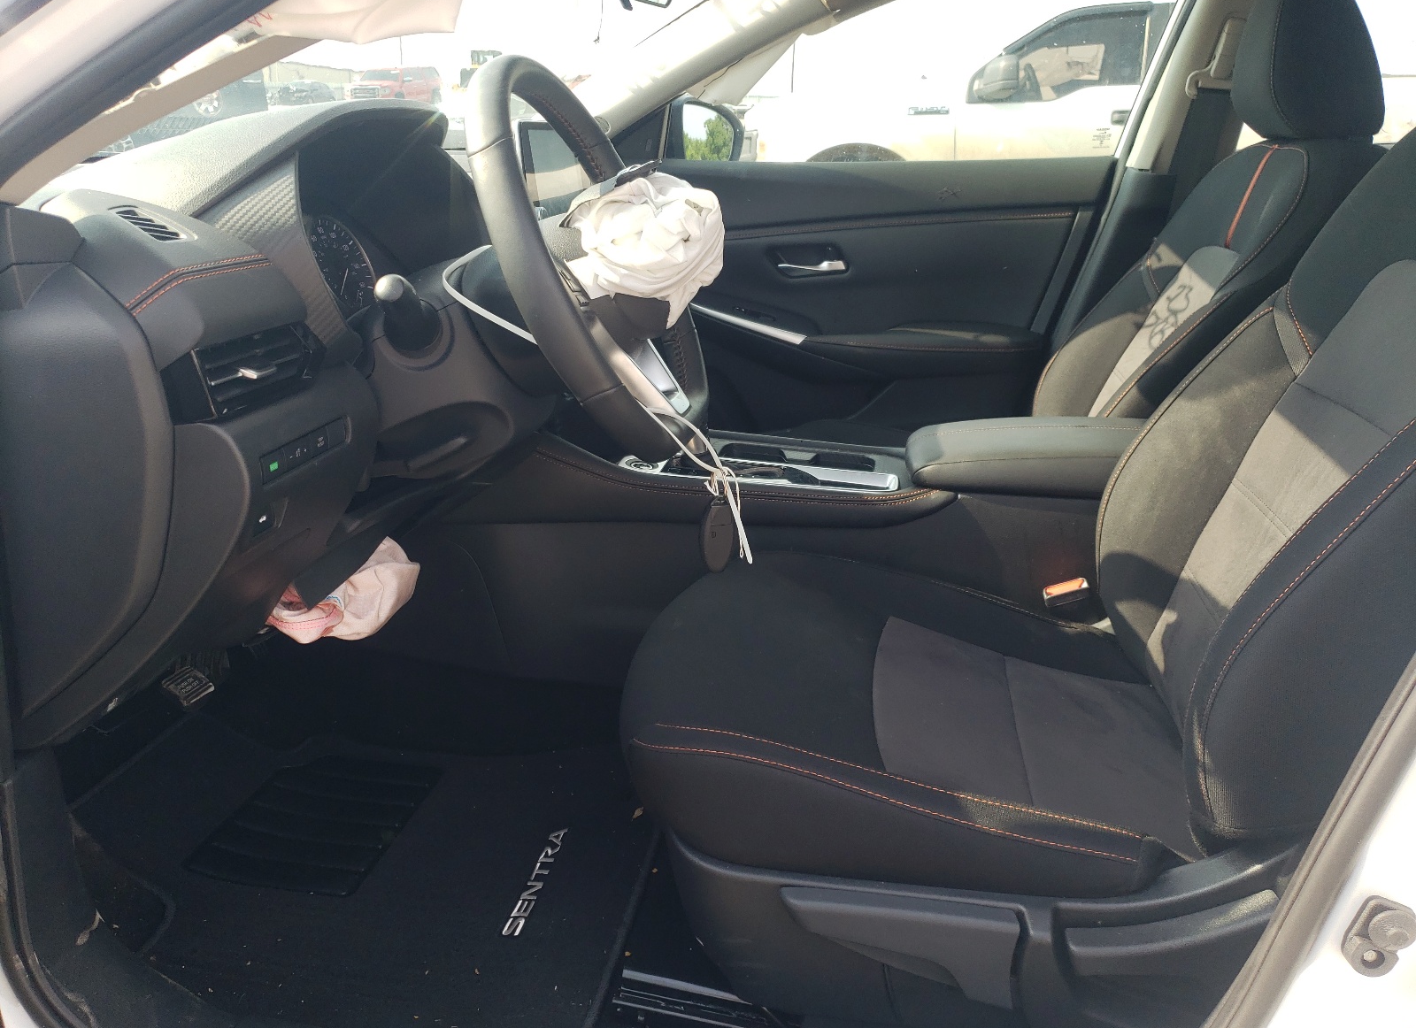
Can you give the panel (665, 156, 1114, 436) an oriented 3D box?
[{"bbox_3d":[0.246,-0.368,1.942,0.900,0.560,0.150,4,20,11],"label":"panel"}]

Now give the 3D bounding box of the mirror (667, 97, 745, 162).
[{"bbox_3d":[-0.029,-0.761,2.154,0.140,0.165,0.220,13,23,33],"label":"mirror"}]

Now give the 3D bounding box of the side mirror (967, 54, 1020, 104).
[{"bbox_3d":[1.569,-2.377,5.800,0.210,0.250,0.260,4,20,11],"label":"side mirror"}]

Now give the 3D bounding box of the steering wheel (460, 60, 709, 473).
[{"bbox_3d":[-0.102,-0.221,0.938,0.100,0.360,0.370,-20,14,18],"label":"steering wheel"}]

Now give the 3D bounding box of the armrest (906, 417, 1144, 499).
[{"bbox_3d":[0.391,-0.078,1.278,0.300,0.070,0.180,4,20,11],"label":"armrest"}]

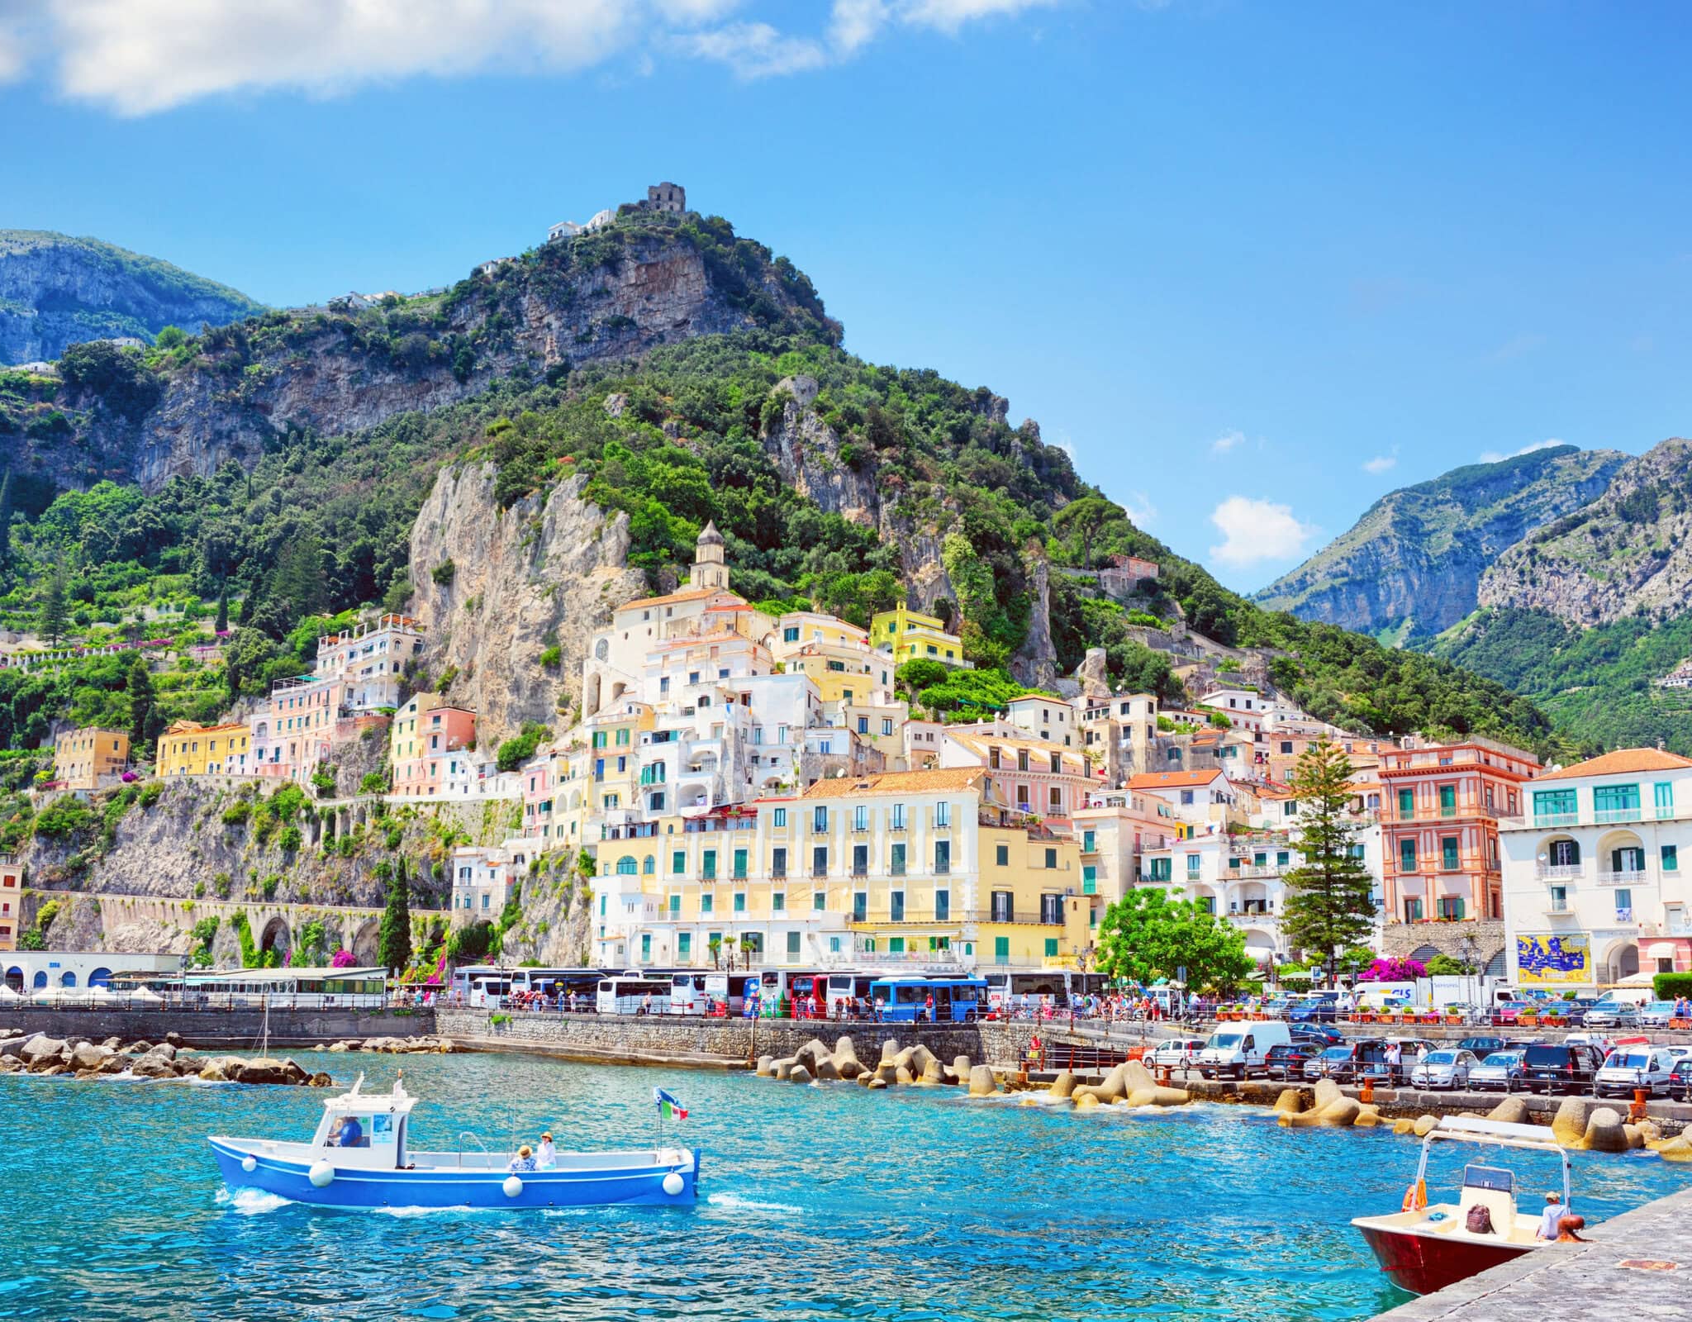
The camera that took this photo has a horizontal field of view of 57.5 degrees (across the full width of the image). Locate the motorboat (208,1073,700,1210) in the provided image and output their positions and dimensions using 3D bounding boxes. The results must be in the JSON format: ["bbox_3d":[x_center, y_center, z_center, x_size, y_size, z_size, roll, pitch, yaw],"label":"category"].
[{"bbox_3d":[-9.650,11.744,38.300,12.100,3.300,3.100,0,-11,-1],"label":"motorboat"}]

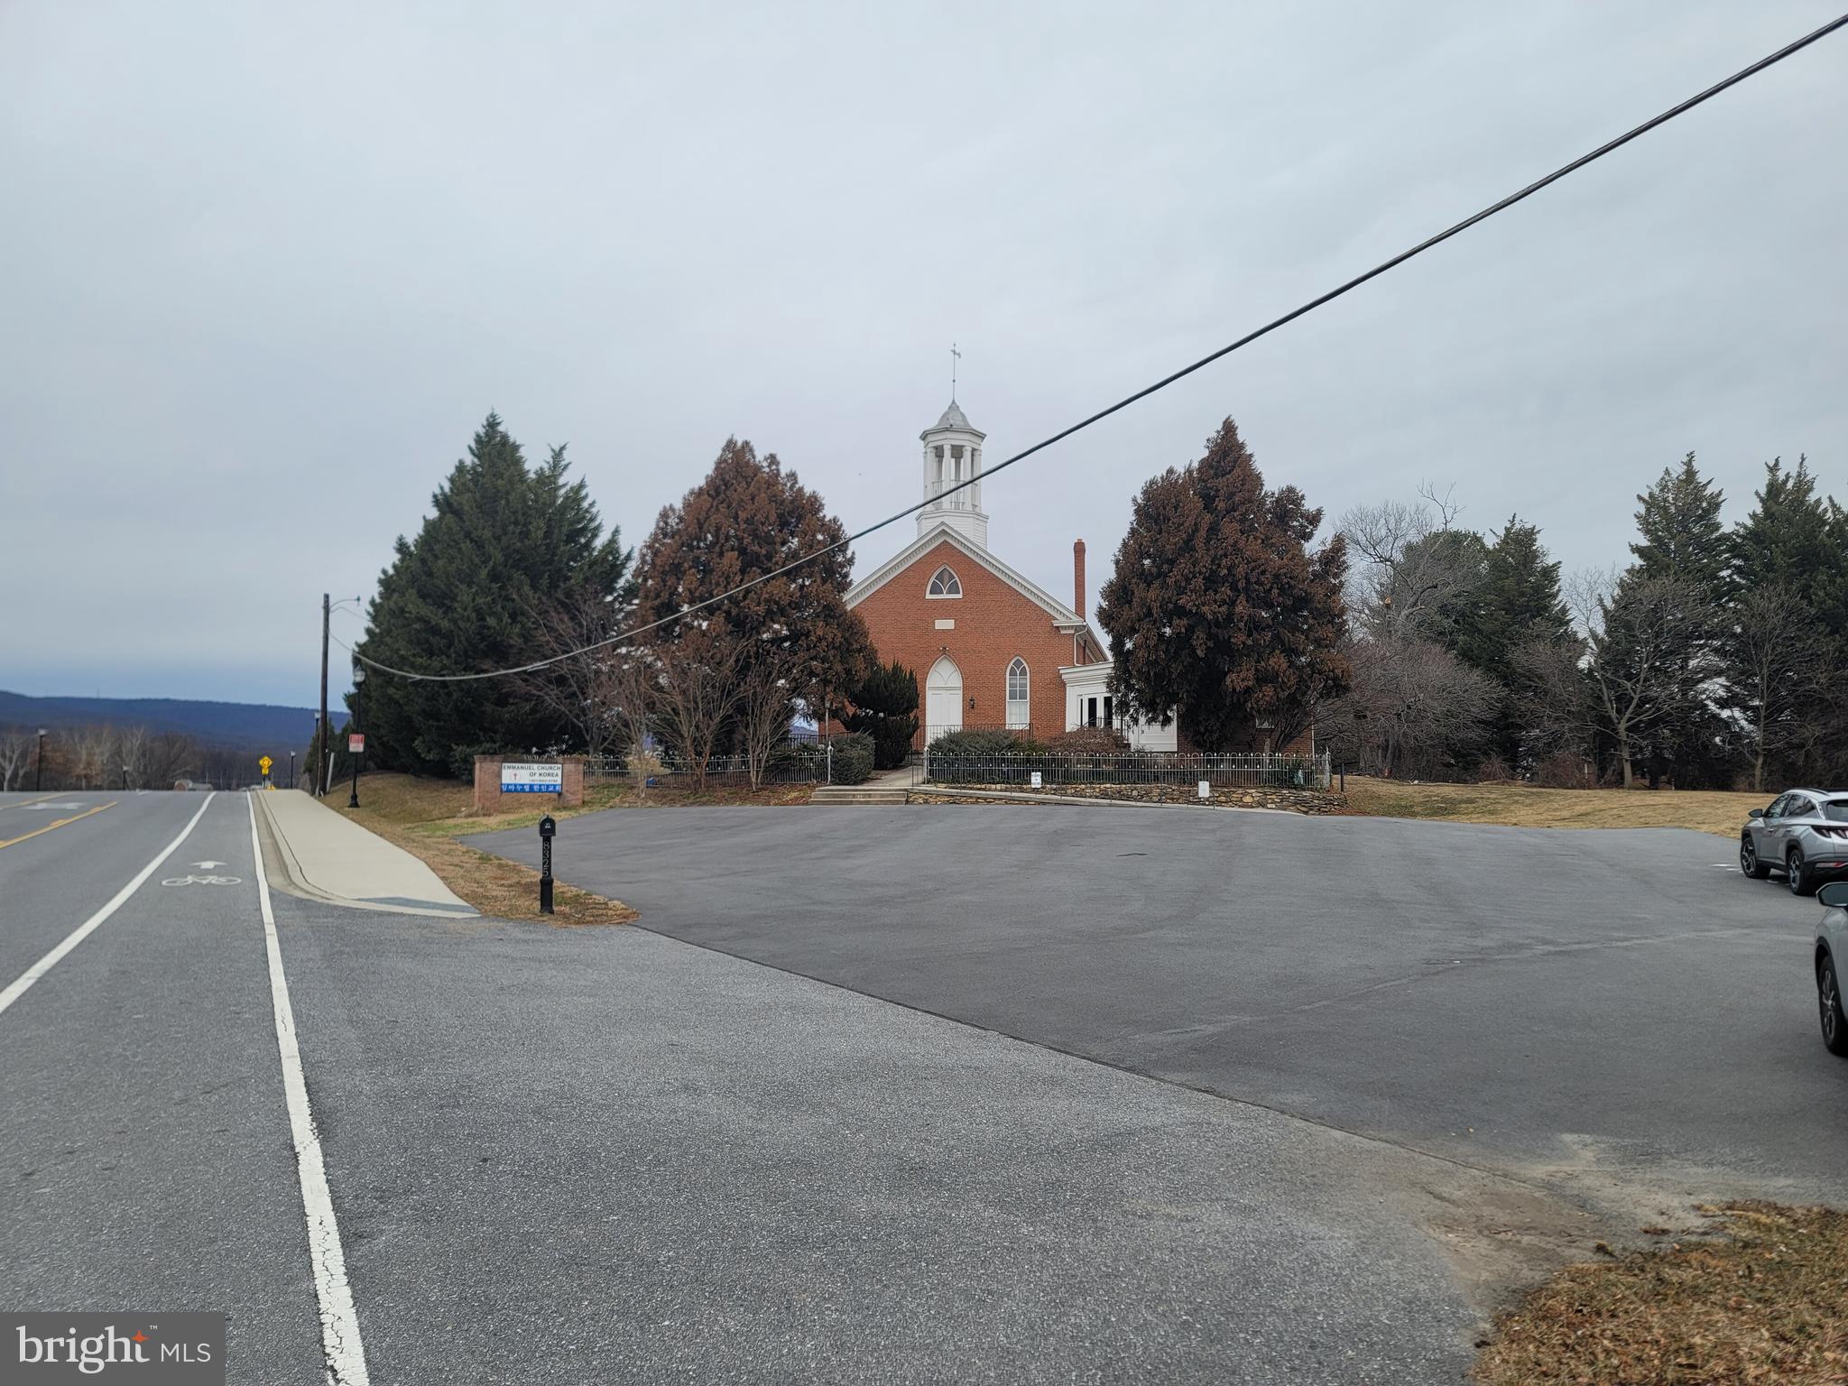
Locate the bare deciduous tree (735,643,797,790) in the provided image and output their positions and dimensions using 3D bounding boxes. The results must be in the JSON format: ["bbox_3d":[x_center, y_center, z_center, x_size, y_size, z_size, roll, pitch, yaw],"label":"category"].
[{"bbox_3d":[-5.011,0.707,42.655,1.900,4.710,1.800,0,-4,-7],"label":"bare deciduous tree"}]

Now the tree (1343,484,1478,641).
[{"bbox_3d":[21.974,-2.838,61.000,6.660,13.130,6.660,0,-3,0],"label":"tree"}]

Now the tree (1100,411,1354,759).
[{"bbox_3d":[11.169,-4.009,50.427,9.400,12.970,9.000,-1,-4,12],"label":"tree"}]

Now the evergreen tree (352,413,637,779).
[{"bbox_3d":[-16.496,-3.849,51.463,10.200,14.070,9.500,1,-4,-18],"label":"evergreen tree"}]

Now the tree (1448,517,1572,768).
[{"bbox_3d":[29.866,-2.266,68.448,6.000,13.610,6.000,-2,-4,24],"label":"tree"}]

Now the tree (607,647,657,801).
[{"bbox_3d":[-9.069,0.870,41.657,1.600,4.780,1.700,1,-4,-12],"label":"tree"}]

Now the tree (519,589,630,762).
[{"bbox_3d":[-12.042,-0.448,46.000,4.030,6.220,4.030,0,-3,0],"label":"tree"}]

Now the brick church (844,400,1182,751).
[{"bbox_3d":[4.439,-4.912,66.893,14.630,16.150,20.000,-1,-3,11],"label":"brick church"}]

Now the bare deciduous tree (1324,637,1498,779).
[{"bbox_3d":[19.322,0.602,53.000,7.170,5.620,6.810,0,-3,0],"label":"bare deciduous tree"}]

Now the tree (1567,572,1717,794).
[{"bbox_3d":[27.503,-0.552,51.000,5.740,8.440,5.450,0,-3,0],"label":"tree"}]

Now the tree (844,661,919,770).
[{"bbox_3d":[-1.600,0.813,48.500,2.830,3.990,2.830,0,-3,0],"label":"tree"}]

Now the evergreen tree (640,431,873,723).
[{"bbox_3d":[-6.089,-3.134,47.500,8.430,11.870,8.010,0,-3,0],"label":"evergreen tree"}]

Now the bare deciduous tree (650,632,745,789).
[{"bbox_3d":[-6.981,0.561,41.500,2.960,4.850,2.960,0,-3,0],"label":"bare deciduous tree"}]

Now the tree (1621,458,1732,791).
[{"bbox_3d":[33.881,-3.367,60.499,5.000,15.140,5.200,-2,-4,29],"label":"tree"}]

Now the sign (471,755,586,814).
[{"bbox_3d":[-12.005,2.763,40.556,3.250,1.710,0.700,2,-4,-30],"label":"sign"}]

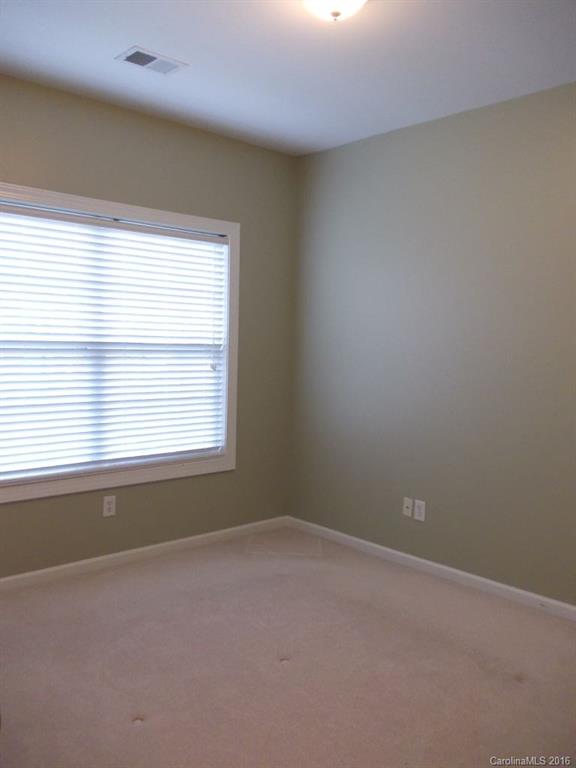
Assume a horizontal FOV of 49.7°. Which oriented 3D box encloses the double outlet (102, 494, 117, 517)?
[{"bbox_3d":[-1.048,0.723,3.669,0.072,0.115,0.012,-2,6,-42],"label":"double outlet"}]

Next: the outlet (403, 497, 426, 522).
[{"bbox_3d":[0.772,0.767,3.810,0.012,0.116,0.157,-2,6,-42],"label":"outlet"}]

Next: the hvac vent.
[{"bbox_3d":[-0.648,-1.542,2.995,0.292,0.015,0.197,-2,6,-42],"label":"hvac vent"}]

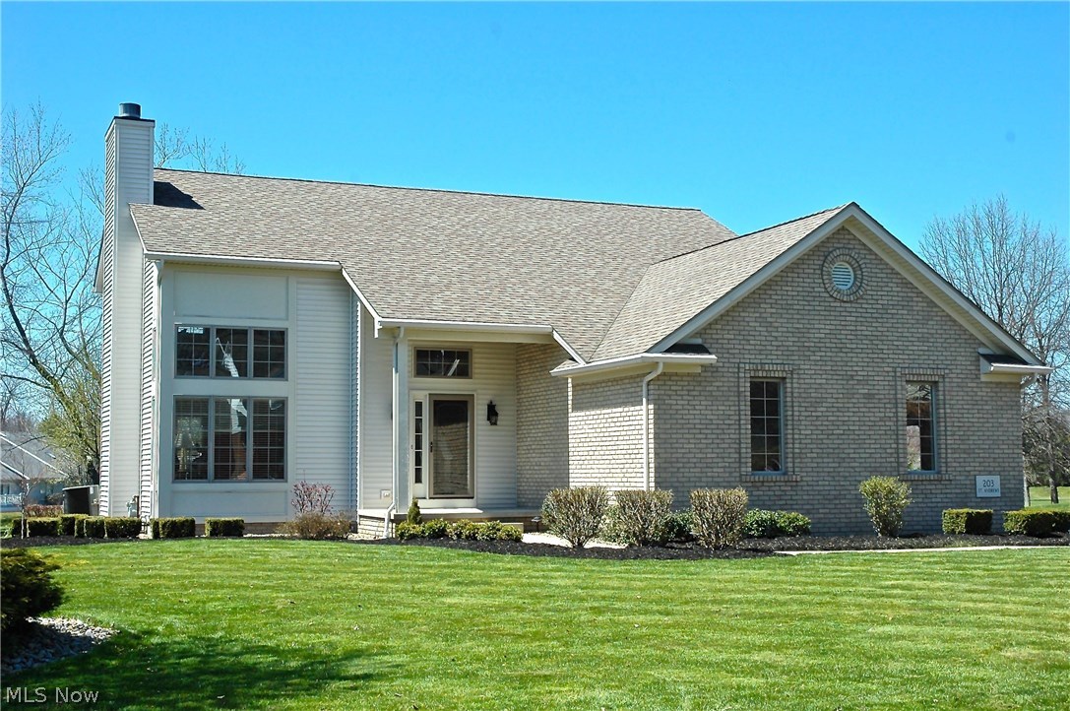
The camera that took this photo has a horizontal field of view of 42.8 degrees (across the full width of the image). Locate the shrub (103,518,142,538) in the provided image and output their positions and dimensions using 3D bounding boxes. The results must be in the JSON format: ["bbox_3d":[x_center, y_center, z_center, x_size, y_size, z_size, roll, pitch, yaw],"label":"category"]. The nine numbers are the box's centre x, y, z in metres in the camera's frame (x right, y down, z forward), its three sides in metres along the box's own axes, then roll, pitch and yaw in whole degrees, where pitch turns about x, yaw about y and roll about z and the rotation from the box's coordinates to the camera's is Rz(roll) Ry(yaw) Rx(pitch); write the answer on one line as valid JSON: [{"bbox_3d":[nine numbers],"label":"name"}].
[{"bbox_3d":[-7.462,3.110,24.717,0.612,0.348,0.550,2,-5,-23],"label":"shrub"}]

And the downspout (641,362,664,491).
[{"bbox_3d":[1.906,1.525,21.906,0.100,2.820,0.620,2,-5,-23],"label":"downspout"}]

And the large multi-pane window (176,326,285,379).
[{"bbox_3d":[-5.784,-0.027,26.102,2.150,0.986,0.110,2,-5,-23],"label":"large multi-pane window"}]

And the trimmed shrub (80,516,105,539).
[{"bbox_3d":[-7.995,3.104,24.698,0.359,0.365,0.480,2,-5,-23],"label":"trimmed shrub"}]

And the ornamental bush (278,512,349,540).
[{"bbox_3d":[-4.011,3.069,24.761,1.280,0.460,0.900,2,-5,-23],"label":"ornamental bush"}]

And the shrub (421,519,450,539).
[{"bbox_3d":[-1.681,2.917,23.033,0.465,0.332,0.465,0,-5,0],"label":"shrub"}]

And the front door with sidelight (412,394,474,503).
[{"bbox_3d":[-1.794,1.828,26.811,1.303,2.111,0.130,2,-5,-23],"label":"front door with sidelight"}]

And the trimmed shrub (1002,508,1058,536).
[{"bbox_3d":[8.283,2.791,22.842,0.596,0.419,0.600,2,-5,-23],"label":"trimmed shrub"}]

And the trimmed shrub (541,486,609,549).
[{"bbox_3d":[0.587,2.361,19.996,0.949,0.878,0.949,0,-5,0],"label":"trimmed shrub"}]

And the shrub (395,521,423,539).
[{"bbox_3d":[-2.120,2.936,22.963,0.450,0.304,0.450,0,-5,0],"label":"shrub"}]

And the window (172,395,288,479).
[{"bbox_3d":[-5.685,1.571,25.550,2.110,1.610,0.120,2,-5,-23],"label":"window"}]

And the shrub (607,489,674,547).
[{"bbox_3d":[1.581,2.428,20.474,1.004,0.856,1.004,0,-5,0],"label":"shrub"}]

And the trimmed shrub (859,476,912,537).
[{"bbox_3d":[5.834,2.502,22.745,0.885,1.017,0.885,2,-5,-23],"label":"trimmed shrub"}]

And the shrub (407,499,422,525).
[{"bbox_3d":[-2.067,2.753,23.321,0.269,0.622,0.269,2,-5,-23],"label":"shrub"}]

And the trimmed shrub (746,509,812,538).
[{"bbox_3d":[3.937,2.721,22.181,0.920,0.437,0.720,2,-5,-23],"label":"trimmed shrub"}]

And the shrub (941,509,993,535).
[{"bbox_3d":[7.407,2.844,23.376,0.593,0.406,0.560,2,-5,-23],"label":"shrub"}]

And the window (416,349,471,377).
[{"bbox_3d":[-1.773,0.137,26.405,1.160,0.550,0.120,2,-5,-23],"label":"window"}]

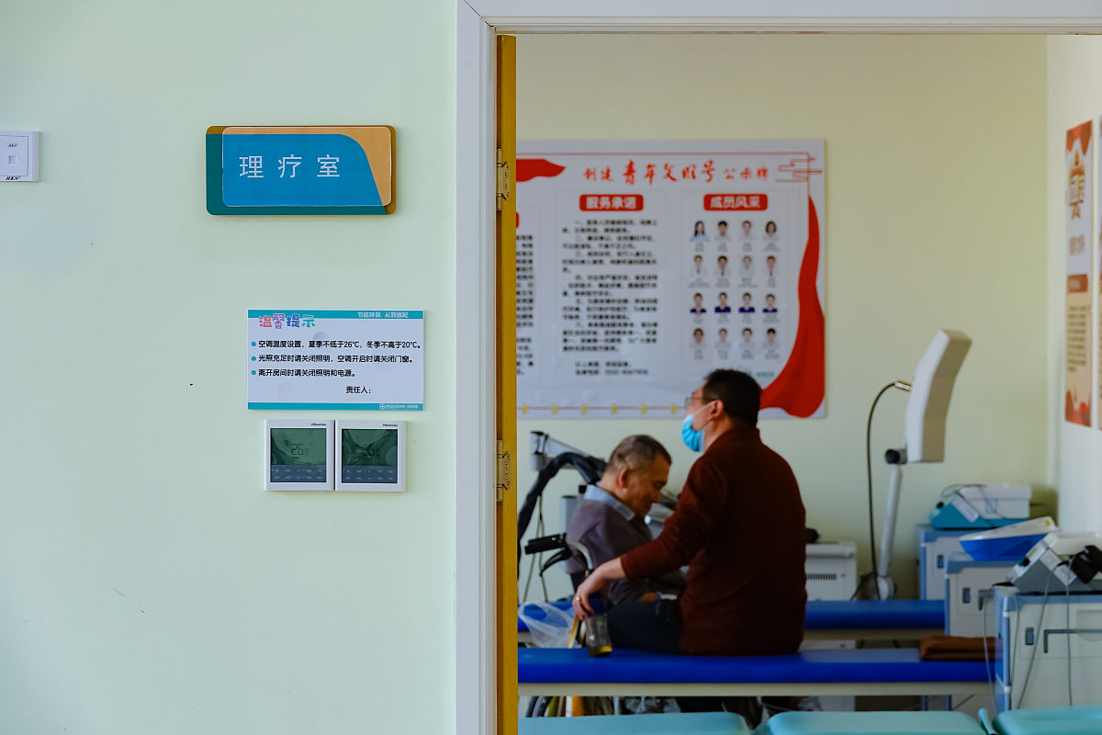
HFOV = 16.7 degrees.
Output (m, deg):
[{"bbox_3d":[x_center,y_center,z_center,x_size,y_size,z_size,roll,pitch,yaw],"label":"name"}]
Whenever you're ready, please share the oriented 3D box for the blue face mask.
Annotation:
[{"bbox_3d":[0.417,0.189,11.000,0.085,0.118,0.130,0,1,16],"label":"blue face mask"}]

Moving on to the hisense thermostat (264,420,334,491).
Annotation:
[{"bbox_3d":[-0.428,0.150,6.420,0.120,0.121,0.018,0,1,0],"label":"hisense thermostat"}]

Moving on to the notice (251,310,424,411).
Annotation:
[{"bbox_3d":[-0.367,-0.012,6.430,0.300,0.171,0.007,0,1,0],"label":"notice"}]

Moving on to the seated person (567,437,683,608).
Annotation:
[{"bbox_3d":[0.410,0.770,11.650,0.780,1.150,0.520,0,1,13],"label":"seated person"}]

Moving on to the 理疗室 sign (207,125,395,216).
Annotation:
[{"bbox_3d":[-0.426,-0.336,6.420,0.322,0.152,0.022,0,1,0],"label":"理疗室 sign"}]

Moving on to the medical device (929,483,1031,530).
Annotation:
[{"bbox_3d":[1.500,0.486,13.150,0.355,0.165,0.300,0,1,0],"label":"medical device"}]

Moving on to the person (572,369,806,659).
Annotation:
[{"bbox_3d":[0.420,0.700,11.030,0.680,1.380,0.550,1,1,38],"label":"person"}]

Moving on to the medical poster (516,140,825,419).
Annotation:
[{"bbox_3d":[0.221,-0.313,13.450,1.520,1.000,0.012,0,1,0],"label":"medical poster"}]

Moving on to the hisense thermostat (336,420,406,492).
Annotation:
[{"bbox_3d":[-0.306,0.151,6.420,0.120,0.121,0.018,0,1,0],"label":"hisense thermostat"}]

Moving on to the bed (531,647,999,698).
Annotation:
[{"bbox_3d":[0.700,1.150,10.930,1.900,0.650,0.620,0,1,-3],"label":"bed"}]

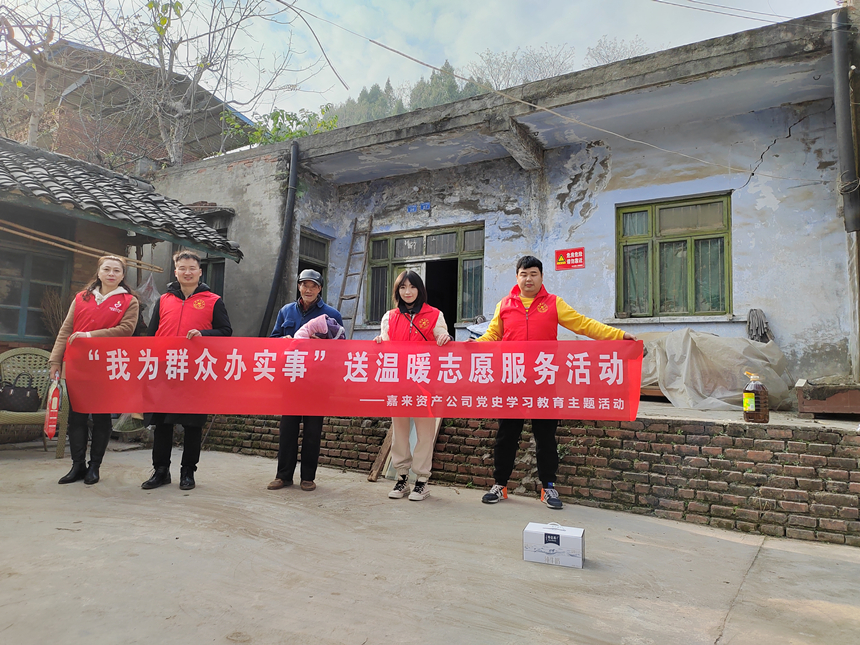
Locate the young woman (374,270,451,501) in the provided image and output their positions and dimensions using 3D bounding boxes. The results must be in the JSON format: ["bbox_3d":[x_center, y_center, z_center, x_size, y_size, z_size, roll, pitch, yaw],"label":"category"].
[{"bbox_3d":[-0.125,0.445,4.180,0.570,1.660,0.430,1,-5,0],"label":"young woman"}]

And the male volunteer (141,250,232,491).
[{"bbox_3d":[-1.820,0.335,4.270,0.650,1.770,0.480,2,-5,-9],"label":"male volunteer"}]

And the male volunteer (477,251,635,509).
[{"bbox_3d":[0.880,0.390,4.070,1.150,1.780,0.480,1,-5,8],"label":"male volunteer"}]

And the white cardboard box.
[{"bbox_3d":[0.615,1.095,2.810,0.277,0.145,0.150,-1,-5,20],"label":"white cardboard box"}]

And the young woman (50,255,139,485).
[{"bbox_3d":[-2.460,0.325,4.270,0.640,1.690,0.450,2,-5,-15],"label":"young woman"}]

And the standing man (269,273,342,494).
[{"bbox_3d":[-0.950,0.415,4.320,0.580,1.680,0.460,1,-5,-3],"label":"standing man"}]

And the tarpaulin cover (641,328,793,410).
[{"bbox_3d":[2.500,0.430,5.050,1.280,0.720,0.650,-1,-5,28],"label":"tarpaulin cover"}]

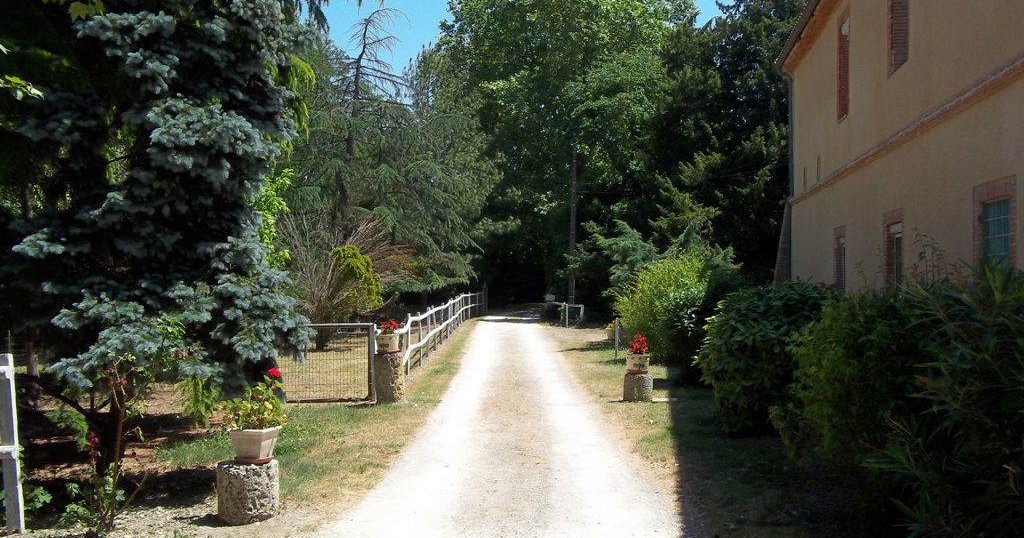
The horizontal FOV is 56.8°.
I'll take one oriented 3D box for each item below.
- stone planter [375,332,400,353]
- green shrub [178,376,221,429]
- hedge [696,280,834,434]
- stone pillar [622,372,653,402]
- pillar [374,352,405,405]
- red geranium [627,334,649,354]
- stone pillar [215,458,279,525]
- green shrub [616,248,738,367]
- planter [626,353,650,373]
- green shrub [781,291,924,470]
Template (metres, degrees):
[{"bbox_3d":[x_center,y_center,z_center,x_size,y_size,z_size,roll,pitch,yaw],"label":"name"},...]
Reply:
[{"bbox_3d":[-1.720,1.016,13.185,0.320,0.260,0.310,0,-1,0],"label":"stone planter"},{"bbox_3d":[-3.492,1.483,10.577,0.480,0.620,0.460,0,-1,0],"label":"green shrub"},{"bbox_3d":[3.085,0.967,11.386,1.800,1.680,1.900,0,-1,0],"label":"hedge"},{"bbox_3d":[1.747,1.636,13.175,0.400,0.400,0.390,0,-1,0],"label":"stone pillar"},{"bbox_3d":[-1.712,1.486,13.177,0.400,0.700,0.390,0,-1,0],"label":"pillar"},{"bbox_3d":[1.755,1.031,13.185,0.280,0.290,0.280,0,-1,0],"label":"red geranium"},{"bbox_3d":[-1.834,1.533,6.576,0.420,0.390,0.420,0,-1,0],"label":"stone pillar"},{"bbox_3d":[3.530,0.701,20.191,2.600,2.500,2.500,0,-1,0],"label":"green shrub"},{"bbox_3d":[1.761,1.306,13.180,0.320,0.260,0.310,0,-1,0],"label":"planter"},{"bbox_3d":[3.314,0.981,9.185,1.450,1.580,1.600,0,-1,0],"label":"green shrub"}]

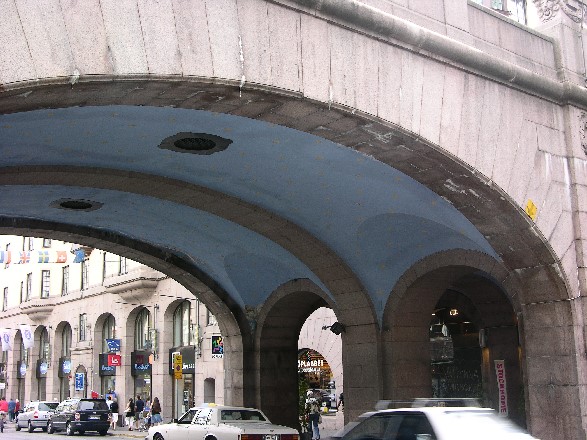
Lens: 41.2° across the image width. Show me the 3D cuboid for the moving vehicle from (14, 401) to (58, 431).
[{"bbox_3d":[-14.700,11.380,45.000,1.750,1.600,4.350,6,-14,-31],"label":"moving vehicle"}]

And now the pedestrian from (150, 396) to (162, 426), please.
[{"bbox_3d":[-7.104,10.063,40.432,0.500,1.680,0.380,6,-14,-31],"label":"pedestrian"}]

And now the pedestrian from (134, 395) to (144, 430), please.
[{"bbox_3d":[-8.166,10.193,41.221,0.520,1.790,0.380,6,-14,-32],"label":"pedestrian"}]

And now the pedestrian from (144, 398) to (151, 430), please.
[{"bbox_3d":[-7.741,10.282,41.340,0.460,1.600,0.360,8,-15,-39],"label":"pedestrian"}]

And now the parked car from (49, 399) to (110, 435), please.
[{"bbox_3d":[-11.200,10.230,40.500,1.950,1.740,4.750,6,-14,-31],"label":"parked car"}]

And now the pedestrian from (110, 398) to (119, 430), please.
[{"bbox_3d":[-9.544,10.395,41.631,0.500,1.690,0.380,7,-14,-34],"label":"pedestrian"}]

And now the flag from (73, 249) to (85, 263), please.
[{"bbox_3d":[-10.741,1.785,39.000,0.650,0.680,0.100,5,-13,-27],"label":"flag"}]

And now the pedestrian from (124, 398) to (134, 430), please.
[{"bbox_3d":[-8.620,10.243,41.034,0.500,1.660,0.400,8,-15,-37],"label":"pedestrian"}]

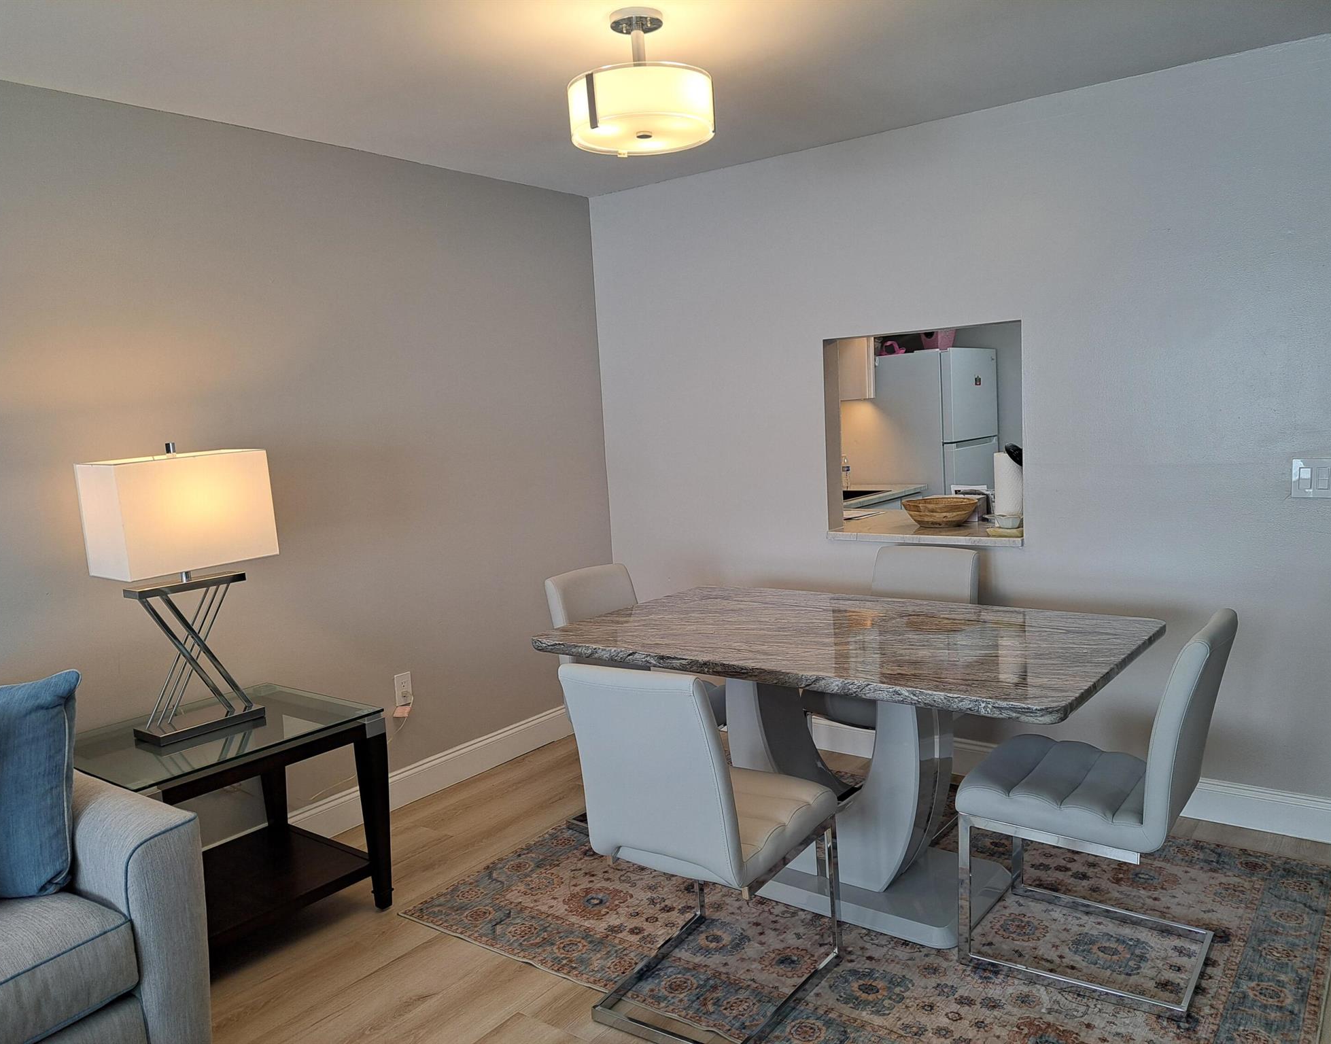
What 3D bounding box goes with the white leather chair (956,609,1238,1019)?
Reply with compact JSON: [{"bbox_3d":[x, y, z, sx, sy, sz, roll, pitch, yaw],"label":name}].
[{"bbox_3d":[1.068,0.667,2.403,0.560,0.885,0.430,1,8,35],"label":"white leather chair"}]

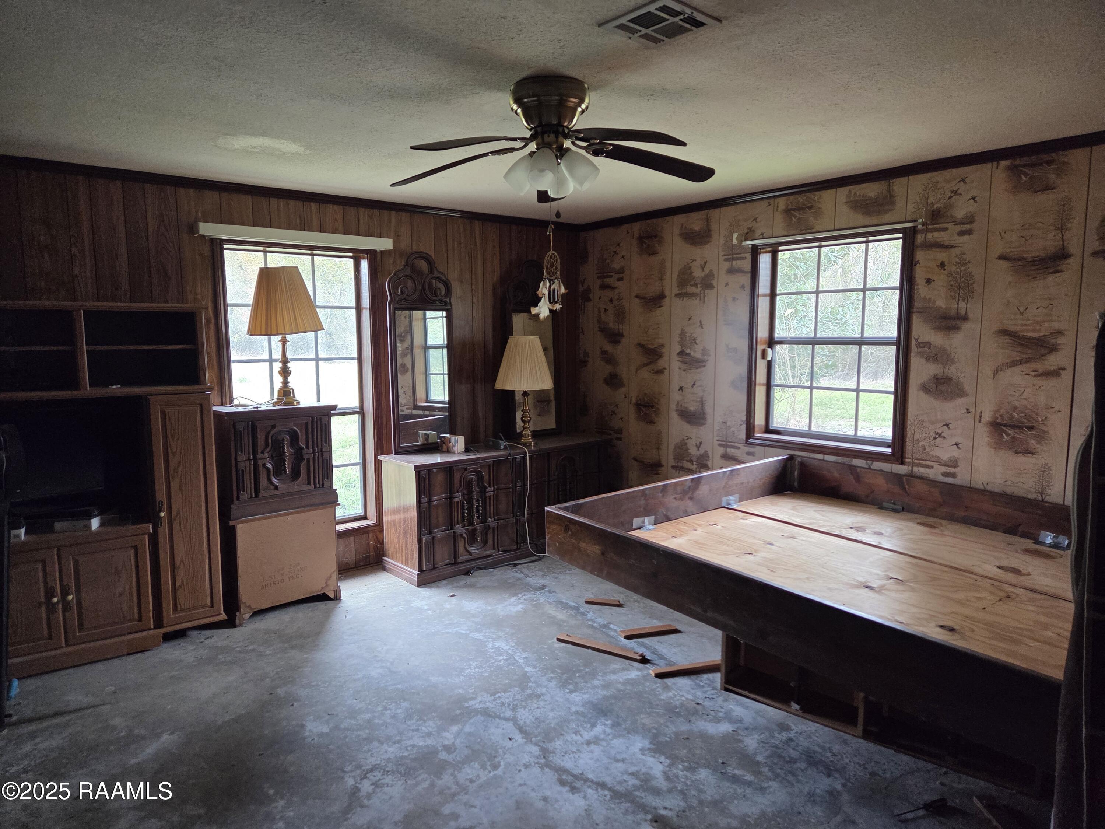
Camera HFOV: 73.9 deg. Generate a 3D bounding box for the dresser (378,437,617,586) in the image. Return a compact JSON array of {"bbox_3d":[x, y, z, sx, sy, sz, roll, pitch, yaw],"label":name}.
[{"bbox_3d":[-0.338,0.618,5.323,1.760,0.767,0.455,-6,8,-41],"label":"dresser"}]

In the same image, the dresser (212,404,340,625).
[{"bbox_3d":[-1.603,0.531,4.276,0.630,1.175,0.410,-5,8,-38],"label":"dresser"}]

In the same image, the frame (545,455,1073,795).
[{"bbox_3d":[1.380,0.840,2.972,1.935,0.845,2.210,-5,8,-38],"label":"frame"}]

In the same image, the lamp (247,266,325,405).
[{"bbox_3d":[-1.550,-0.446,4.203,0.440,0.787,0.440,-5,8,-38],"label":"lamp"}]

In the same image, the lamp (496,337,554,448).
[{"bbox_3d":[-0.186,-0.167,5.281,0.420,0.799,0.420,0,6,0],"label":"lamp"}]

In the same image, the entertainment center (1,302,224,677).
[{"bbox_3d":[-2.328,0.326,3.666,1.130,1.720,0.470,-5,8,-38],"label":"entertainment center"}]

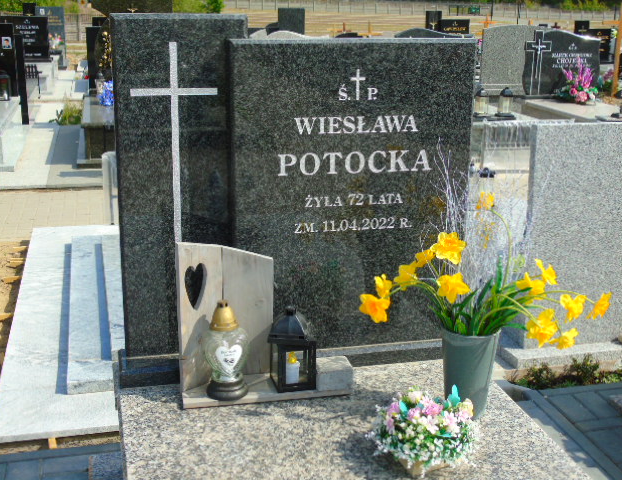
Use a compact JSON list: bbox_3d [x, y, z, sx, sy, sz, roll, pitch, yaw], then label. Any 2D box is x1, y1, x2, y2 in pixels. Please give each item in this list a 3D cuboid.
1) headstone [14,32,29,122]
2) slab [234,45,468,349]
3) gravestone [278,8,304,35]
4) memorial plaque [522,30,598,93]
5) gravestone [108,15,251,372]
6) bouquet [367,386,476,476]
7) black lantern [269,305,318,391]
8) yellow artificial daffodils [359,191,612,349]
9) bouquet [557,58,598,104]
[{"bbox_3d":[-2.797,-1.551,8.217,0.070,0.870,0.090,-3,17,-14],"label":"headstone"},{"bbox_3d":[0.112,-0.117,2.433,0.694,0.896,0.059,-3,17,-14],"label":"slab"},{"bbox_3d":[-0.308,-2.957,12.604,0.400,0.900,0.080,-3,17,-14],"label":"gravestone"},{"bbox_3d":[2.820,-2.003,9.573,0.950,0.740,0.090,-3,17,-14],"label":"memorial plaque"},{"bbox_3d":[-0.353,-0.135,2.361,0.352,0.953,0.059,-3,17,-14],"label":"gravestone"},{"bbox_3d":[0.251,0.434,2.002,0.238,0.170,0.196,-3,17,-14],"label":"bouquet"},{"bbox_3d":[-0.050,0.288,2.316,0.125,0.221,0.127,-3,17,-14],"label":"black lantern"},{"bbox_3d":[0.443,0.072,2.159,0.636,0.360,0.329,-3,17,-14],"label":"yellow artificial daffodils"},{"bbox_3d":[2.899,-1.713,9.250,0.420,0.440,0.330,-3,17,-14],"label":"bouquet"}]

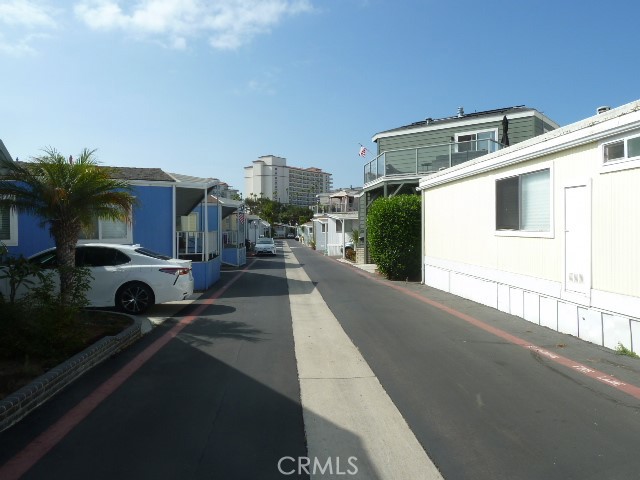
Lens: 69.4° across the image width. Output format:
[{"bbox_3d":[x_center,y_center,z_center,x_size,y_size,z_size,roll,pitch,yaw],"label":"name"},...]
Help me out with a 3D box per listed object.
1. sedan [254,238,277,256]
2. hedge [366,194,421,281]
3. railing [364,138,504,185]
[{"bbox_3d":[-4.630,0.590,40.000,1.770,1.490,4.500,0,1,-5],"label":"sedan"},{"bbox_3d":[2.940,-0.100,18.100,2.000,3.200,2.200,0,1,-4],"label":"hedge"},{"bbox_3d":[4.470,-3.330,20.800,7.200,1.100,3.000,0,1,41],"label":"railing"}]

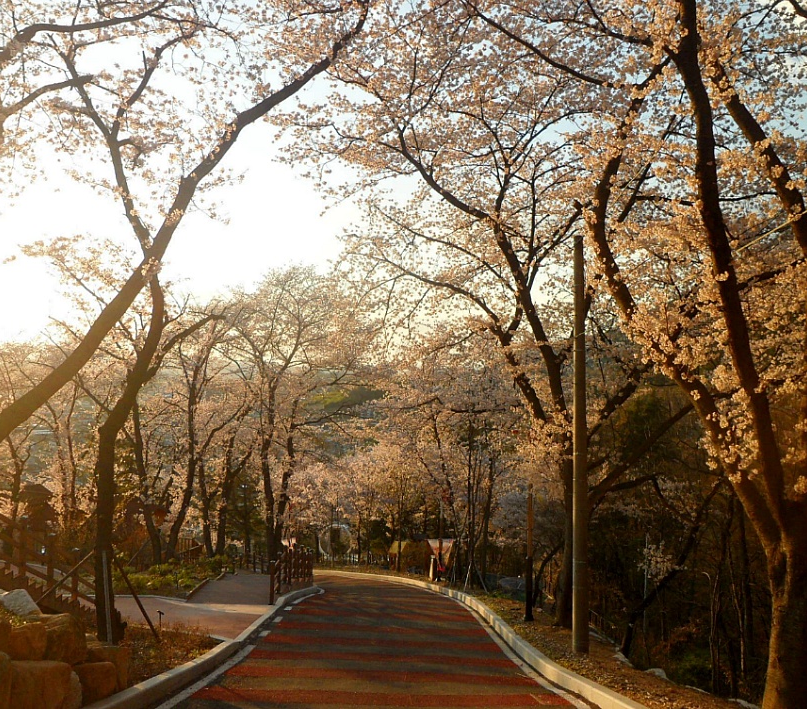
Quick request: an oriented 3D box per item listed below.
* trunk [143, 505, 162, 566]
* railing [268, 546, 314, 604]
[{"bbox_3d":[-8.200,5.950,24.000,0.420,2.050,0.380,-10,-1,0],"label":"trunk"},{"bbox_3d":[-3.165,6.290,21.700,0.200,1.120,9.450,0,-13,-1],"label":"railing"}]

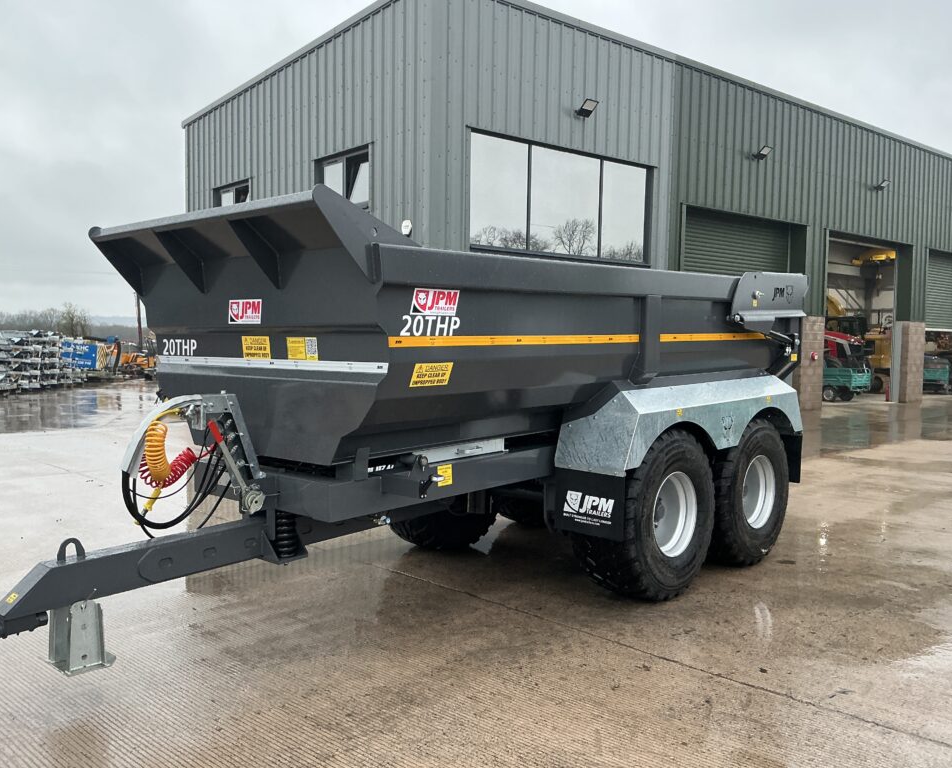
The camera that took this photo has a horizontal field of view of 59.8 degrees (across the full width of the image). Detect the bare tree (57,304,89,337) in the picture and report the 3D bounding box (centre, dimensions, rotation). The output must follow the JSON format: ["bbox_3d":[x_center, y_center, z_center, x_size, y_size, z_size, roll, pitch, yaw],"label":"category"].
[{"bbox_3d":[-43.734,-6.302,90.000,3.800,5.200,3.600,-1,4,-26],"label":"bare tree"}]

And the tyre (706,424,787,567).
[{"bbox_3d":[2.144,0.877,6.942,0.530,1.220,1.220,3,4,44],"label":"tyre"}]

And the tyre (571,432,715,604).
[{"bbox_3d":[1.232,0.914,5.993,0.530,1.220,1.220,3,4,44],"label":"tyre"}]

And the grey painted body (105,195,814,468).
[{"bbox_3d":[0.273,-0.380,6.421,2.401,1.372,5.321,3,5,44],"label":"grey painted body"}]

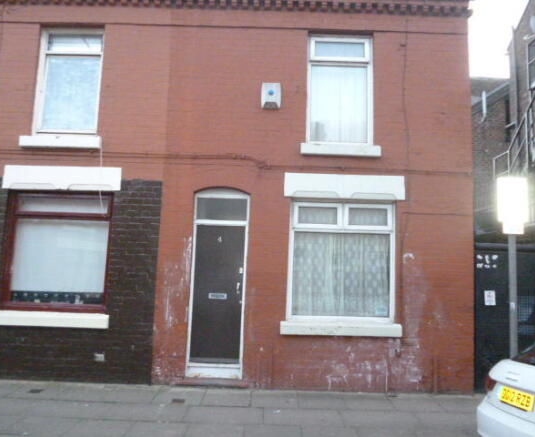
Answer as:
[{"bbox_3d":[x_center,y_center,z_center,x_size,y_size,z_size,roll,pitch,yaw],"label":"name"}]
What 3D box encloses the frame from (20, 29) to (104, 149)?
[{"bbox_3d":[-2.926,-1.900,6.812,1.169,1.783,0.200,2,-6,1],"label":"frame"}]

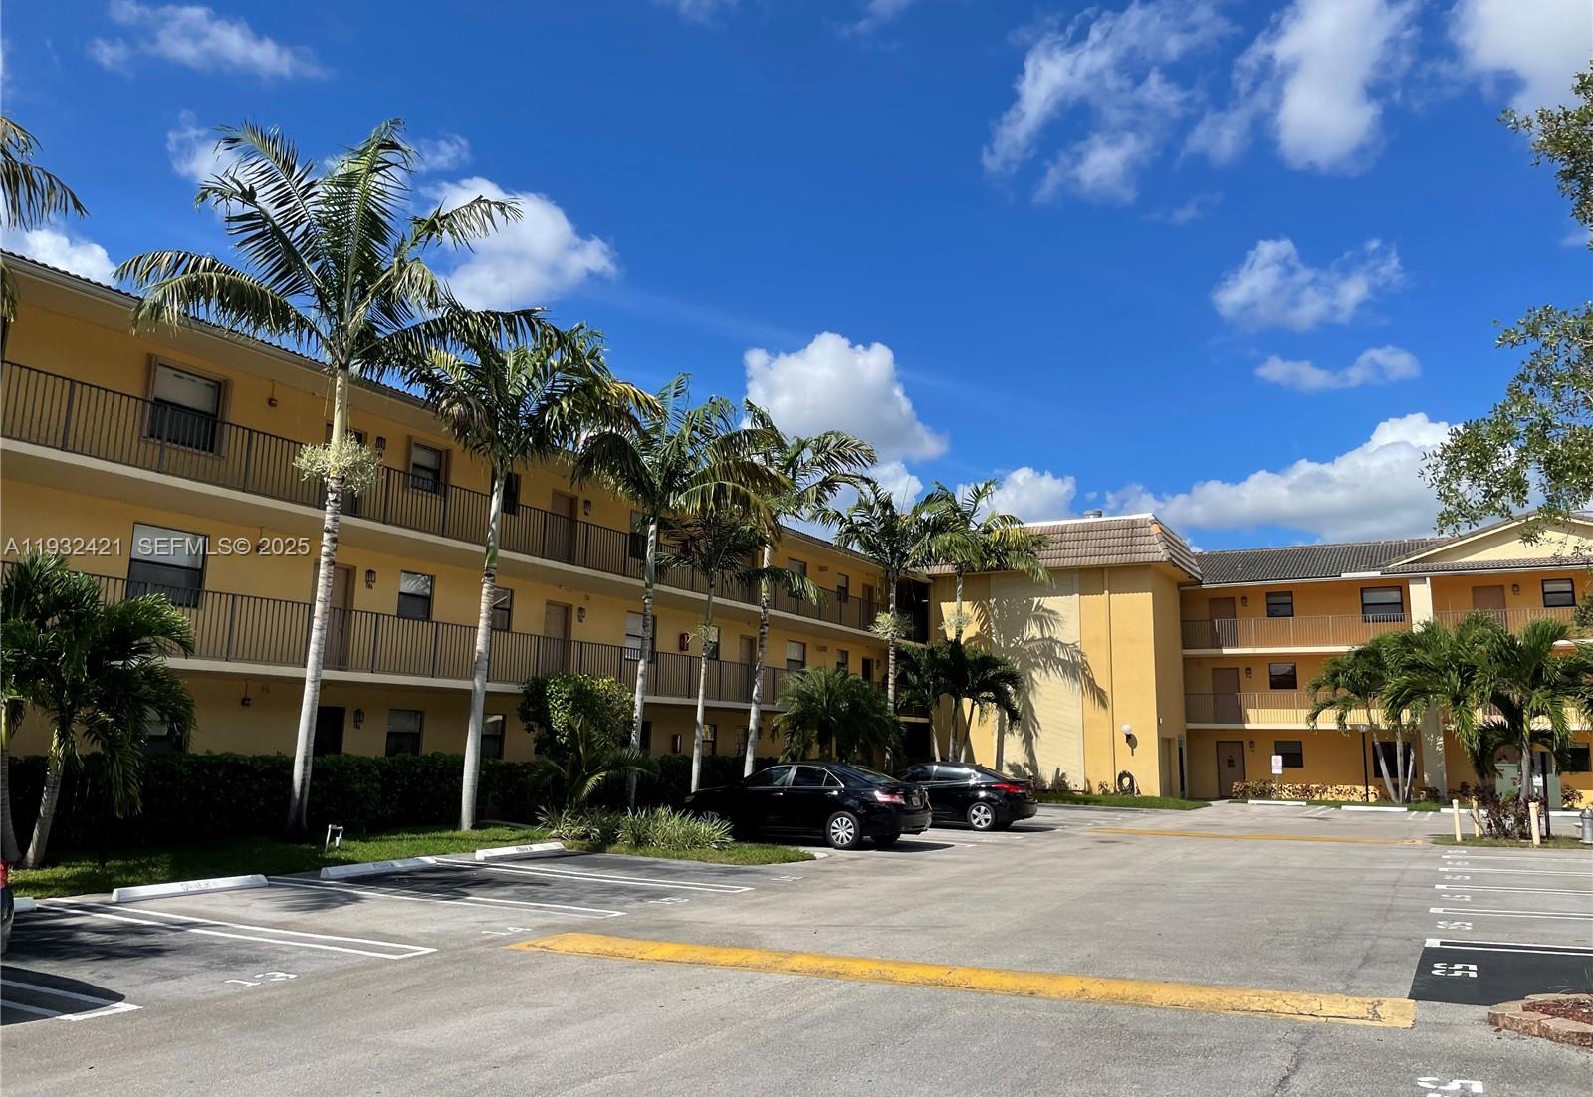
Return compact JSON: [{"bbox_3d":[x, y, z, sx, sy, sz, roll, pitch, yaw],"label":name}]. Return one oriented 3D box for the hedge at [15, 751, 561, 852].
[{"bbox_3d":[-8.332,4.191,20.568,1.150,1.300,11.400,-4,-10,28],"label":"hedge"}]

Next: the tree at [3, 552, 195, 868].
[{"bbox_3d":[-9.477,1.982,15.036,3.100,3.900,2.900,7,-11,-31],"label":"tree"}]

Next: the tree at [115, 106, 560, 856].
[{"bbox_3d":[-7.808,-1.457,20.104,6.800,12.400,6.300,5,-10,-21],"label":"tree"}]

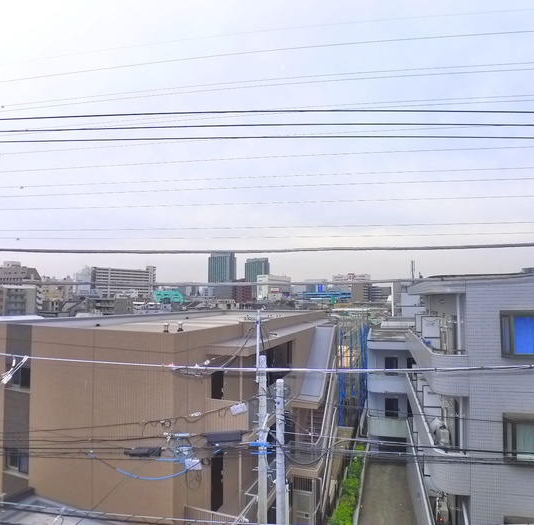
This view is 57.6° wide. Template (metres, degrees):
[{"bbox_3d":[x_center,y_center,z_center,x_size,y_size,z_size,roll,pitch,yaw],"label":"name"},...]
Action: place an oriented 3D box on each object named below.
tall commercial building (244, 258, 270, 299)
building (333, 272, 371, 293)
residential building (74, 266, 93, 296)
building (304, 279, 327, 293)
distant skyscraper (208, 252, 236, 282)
[{"bbox_3d":[-22.390,39.620,1219.920,53.800,96.000,34.700,-1,-4,20],"label":"tall commercial building"},{"bbox_3d":[105.070,31.130,599.230,45.400,35.000,20.600,-1,-4,15],"label":"building"},{"bbox_3d":[-139.650,19.330,369.520,8.700,29.800,8.700,-1,-4,15],"label":"residential building"},{"bbox_3d":[63.570,35.970,618.960,25.300,27.900,19.500,-1,-4,16],"label":"building"},{"bbox_3d":[-99.130,29.440,1090.300,52.400,100.000,33.800,-1,-4,20],"label":"distant skyscraper"}]

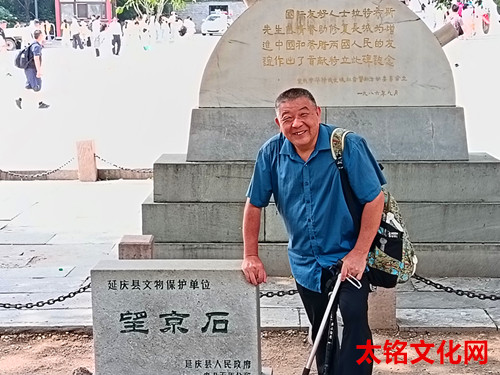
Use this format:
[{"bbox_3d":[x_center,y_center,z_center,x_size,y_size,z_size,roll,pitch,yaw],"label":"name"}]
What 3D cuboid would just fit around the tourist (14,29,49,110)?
[{"bbox_3d":[-4.719,-2.575,20.058,0.690,1.690,0.500,-4,10,-19],"label":"tourist"}]

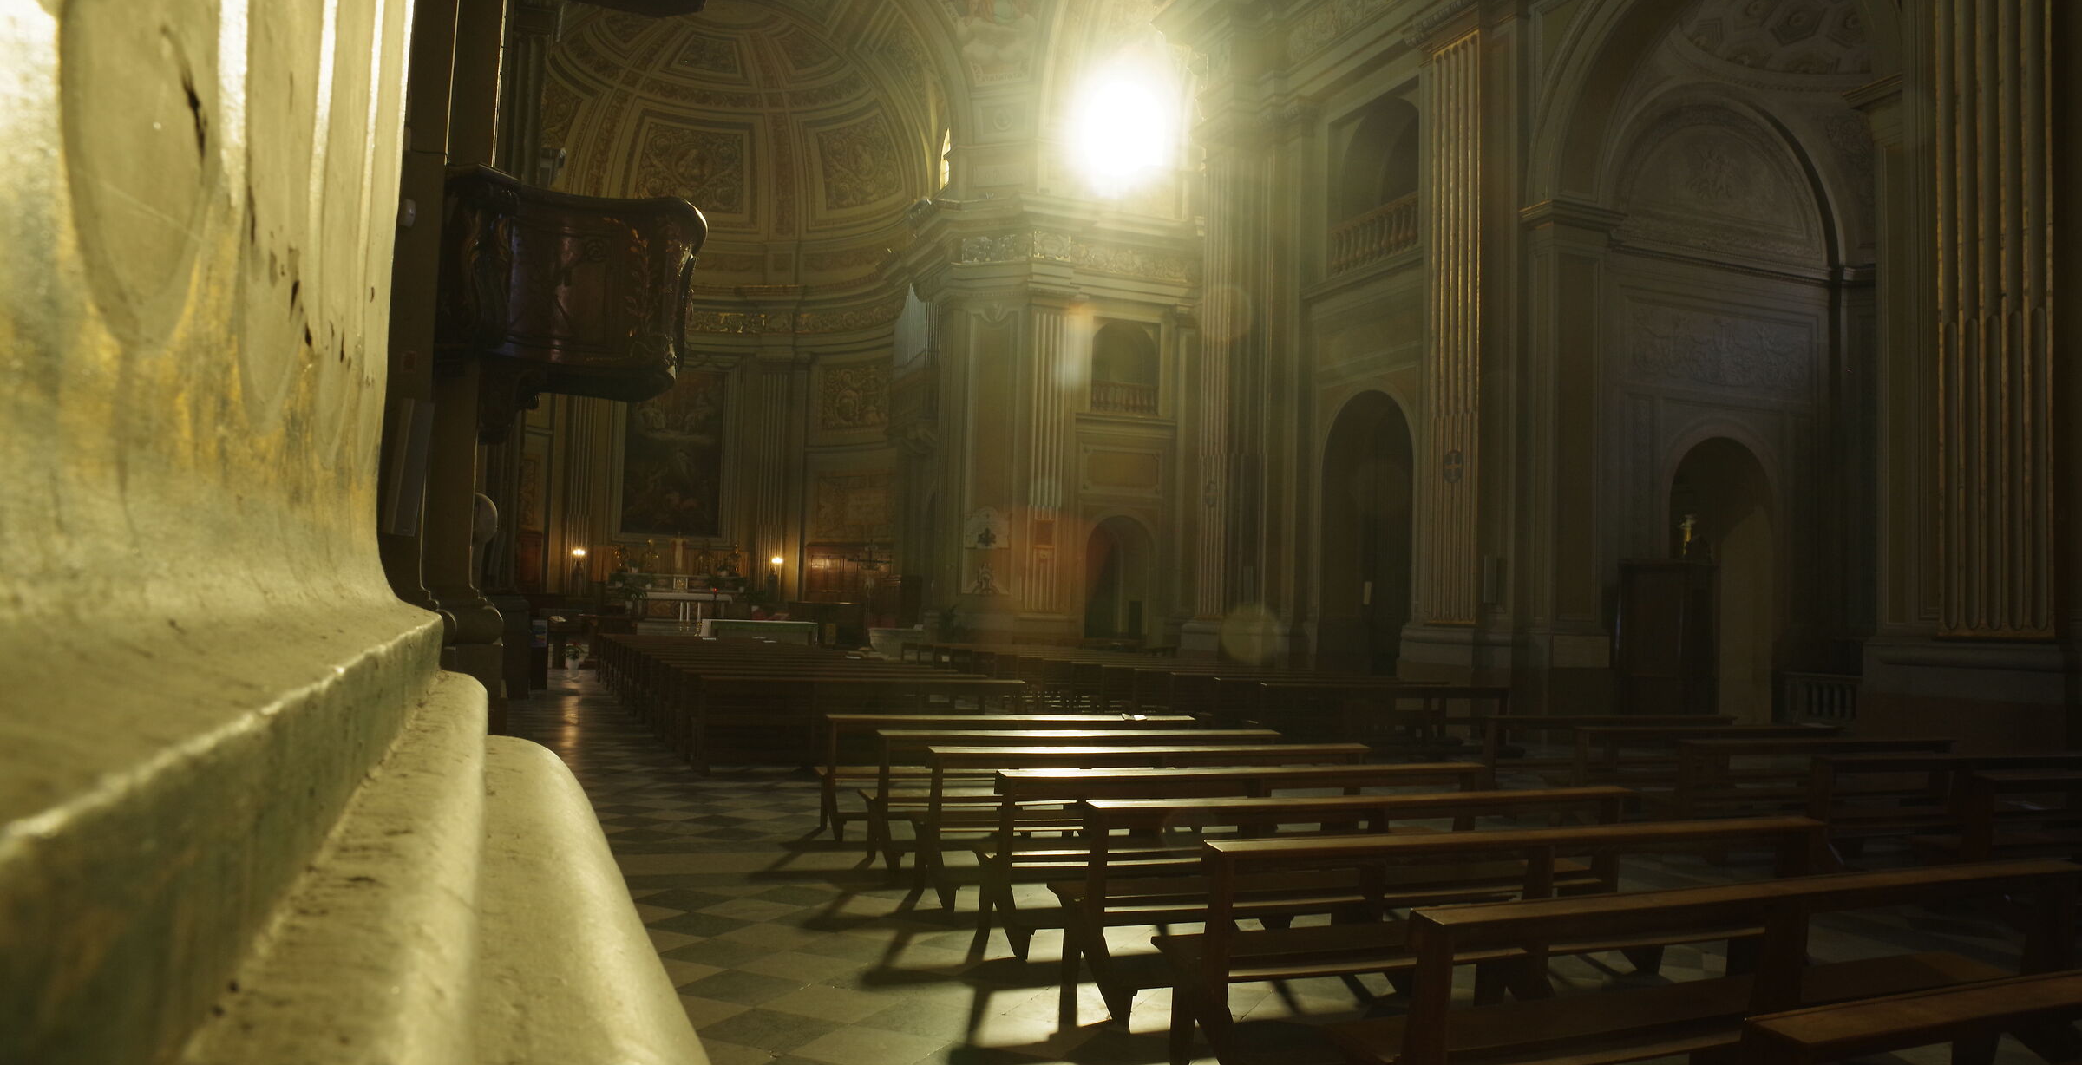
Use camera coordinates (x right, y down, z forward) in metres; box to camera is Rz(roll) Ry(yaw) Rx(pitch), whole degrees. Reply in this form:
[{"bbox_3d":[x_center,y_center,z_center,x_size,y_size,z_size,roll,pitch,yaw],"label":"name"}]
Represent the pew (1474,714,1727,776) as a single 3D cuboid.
[{"bbox_3d":[5.322,2.157,12.948,3.089,0.880,0.836,3,-3,-22],"label":"pew"}]

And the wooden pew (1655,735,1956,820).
[{"bbox_3d":[6.156,2.071,10.946,3.089,0.880,0.836,3,-3,-22],"label":"wooden pew"}]

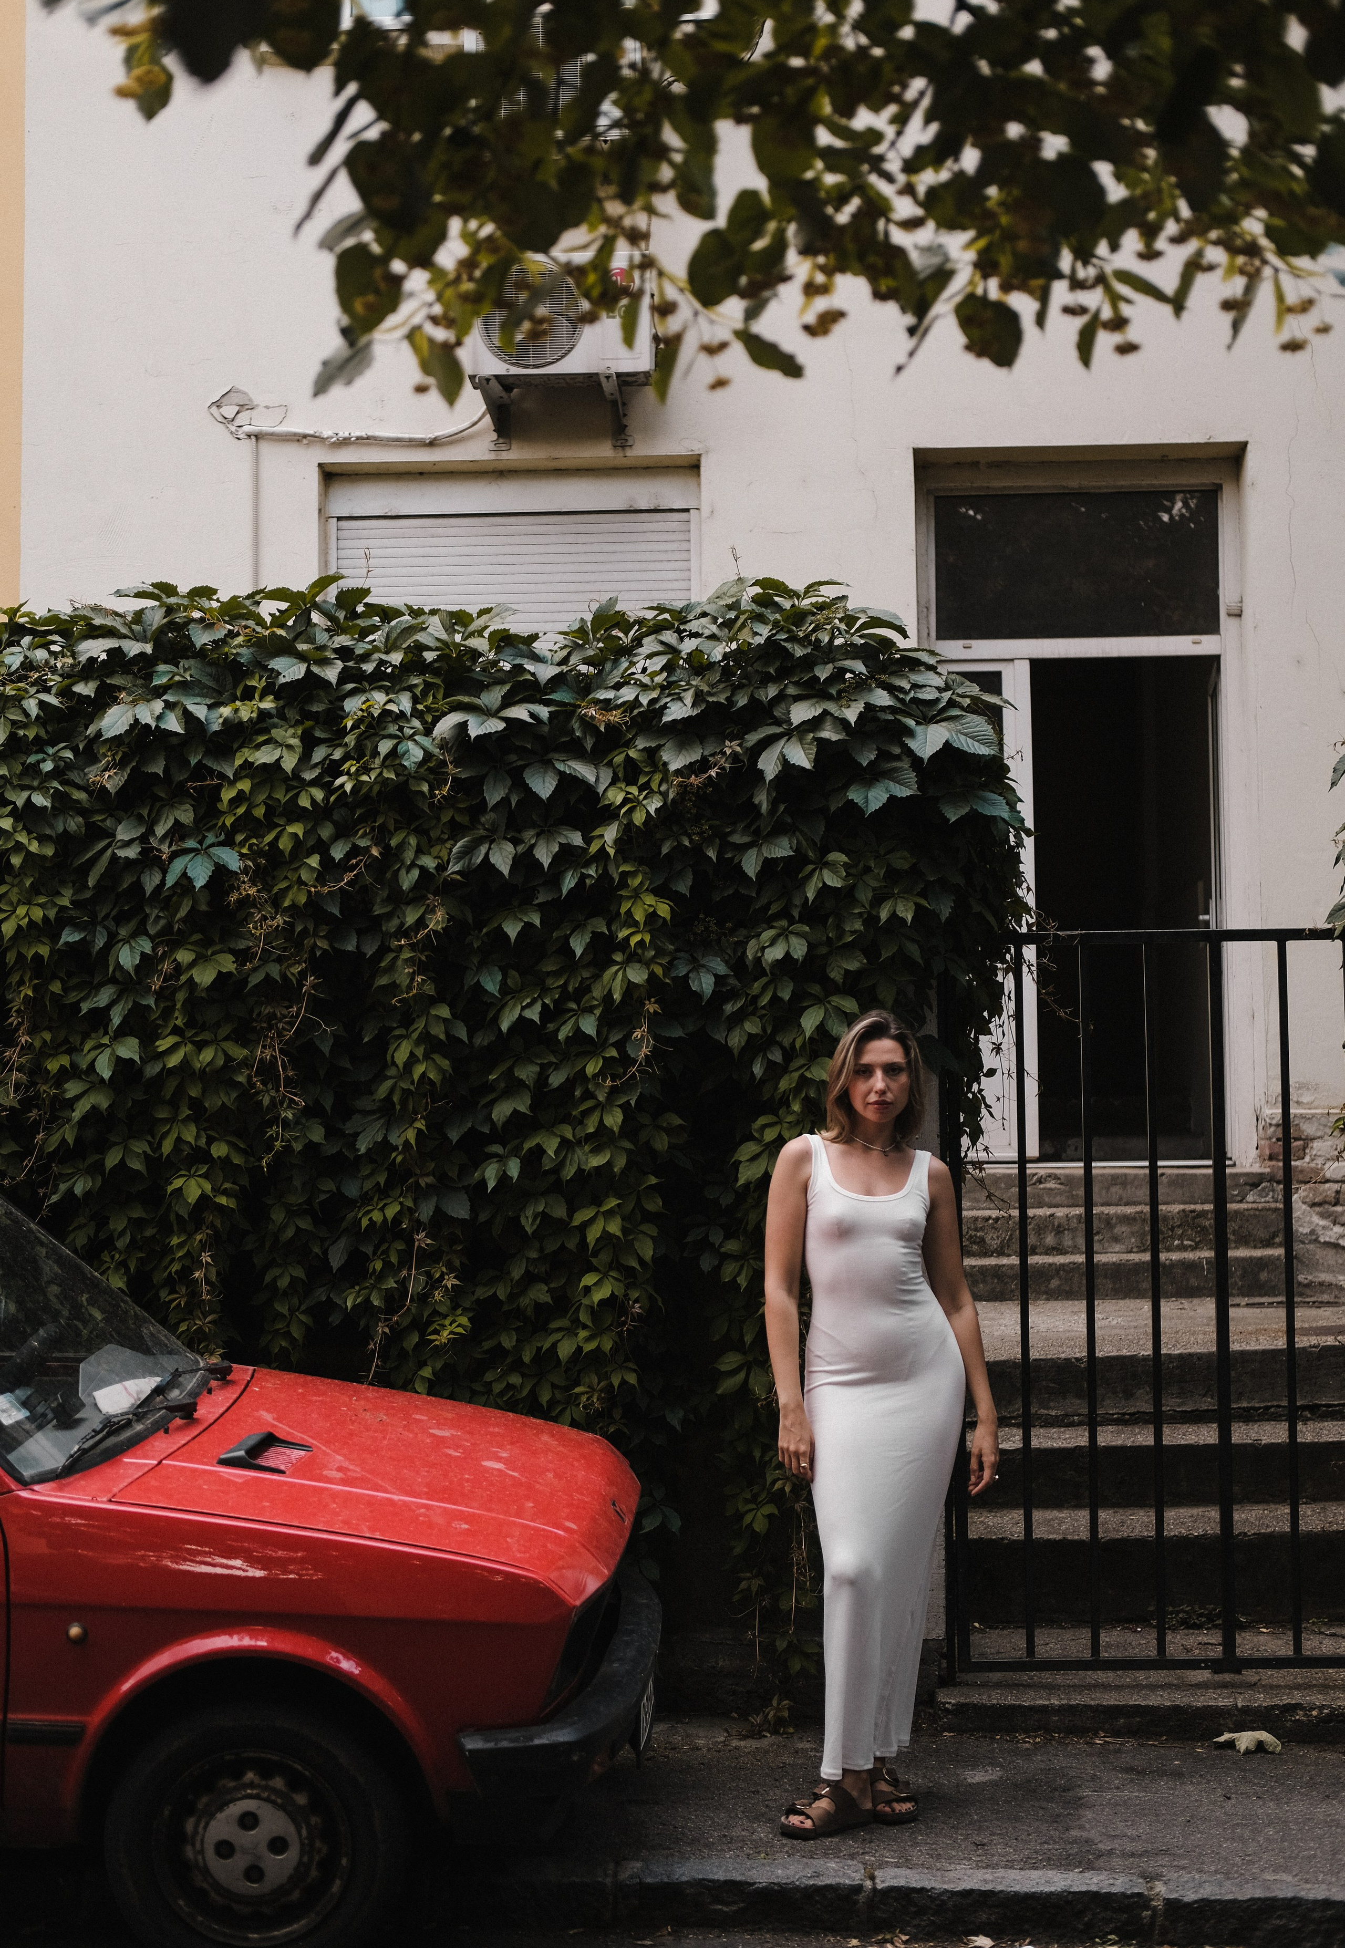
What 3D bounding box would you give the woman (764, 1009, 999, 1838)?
[{"bbox_3d":[0.436,0.934,6.220,0.490,1.705,0.330,-1,-3,-3],"label":"woman"}]

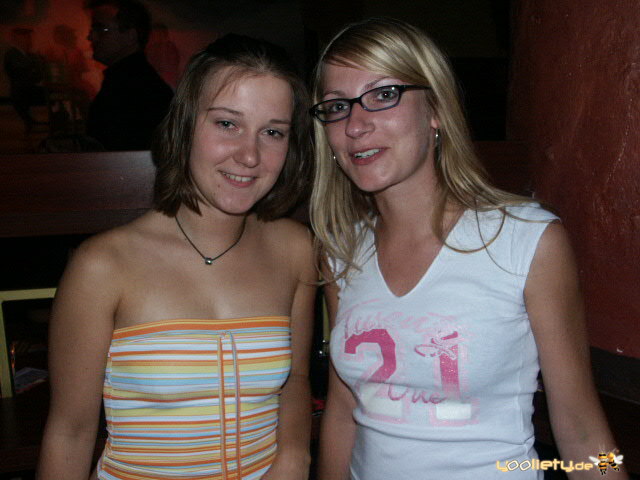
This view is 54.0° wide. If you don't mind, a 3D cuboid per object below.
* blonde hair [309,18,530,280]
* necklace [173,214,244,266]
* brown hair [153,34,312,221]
[{"bbox_3d":[0.142,-0.125,0.890,0.275,0.350,0.235,-1,6,25],"label":"blonde hair"},{"bbox_3d":[-0.153,-0.005,0.885,0.112,0.080,0.110,0,9,-16],"label":"necklace"},{"bbox_3d":[-0.124,-0.156,0.880,0.210,0.245,0.210,5,7,-19],"label":"brown hair"}]

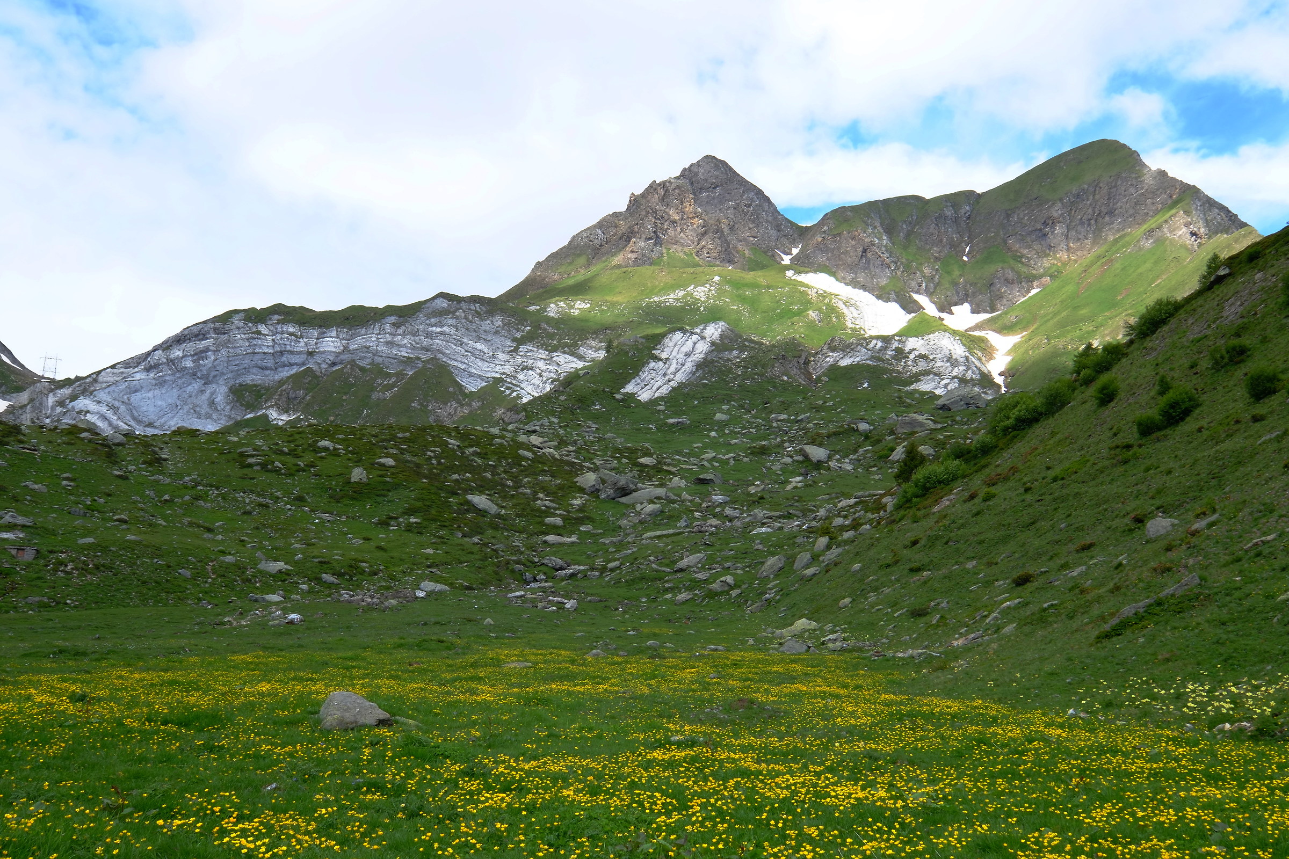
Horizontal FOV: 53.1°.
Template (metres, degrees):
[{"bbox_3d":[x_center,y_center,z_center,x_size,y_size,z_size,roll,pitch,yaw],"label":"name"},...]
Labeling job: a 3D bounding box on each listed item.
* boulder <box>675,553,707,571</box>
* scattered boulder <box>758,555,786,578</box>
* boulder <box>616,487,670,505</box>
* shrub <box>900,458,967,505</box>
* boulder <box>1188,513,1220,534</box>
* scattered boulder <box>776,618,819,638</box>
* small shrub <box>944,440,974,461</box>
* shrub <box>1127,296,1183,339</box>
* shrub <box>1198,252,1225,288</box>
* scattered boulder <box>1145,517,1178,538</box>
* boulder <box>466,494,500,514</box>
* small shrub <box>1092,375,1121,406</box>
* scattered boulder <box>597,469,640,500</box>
[{"bbox_3d":[2.845,8.221,80.000,1.861,1.069,1.500,2,-7,0],"label":"boulder"},{"bbox_3d":[7.709,8.291,78.000,1.706,1.341,1.450,-1,-7,6],"label":"scattered boulder"},{"bbox_3d":[-0.143,6.341,122.000,5.147,1.540,3.603,0,-7,0],"label":"boulder"},{"bbox_3d":[20.630,3.739,92.000,4.816,3.142,3.371,-2,-7,13],"label":"shrub"},{"bbox_3d":[16.062,2.704,37.000,0.861,0.546,0.694,2,-7,0],"label":"boulder"},{"bbox_3d":[6.771,8.775,57.000,1.781,0.802,1.437,2,-7,0],"label":"scattered boulder"},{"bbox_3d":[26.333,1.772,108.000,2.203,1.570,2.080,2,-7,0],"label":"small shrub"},{"bbox_3d":[38.791,-8.501,98.000,3.860,2.991,3.646,2,-7,0],"label":"shrub"},{"bbox_3d":[40.469,-11.362,92.000,1.941,2.589,1.844,-3,-8,24],"label":"shrub"},{"bbox_3d":[15.666,2.972,39.000,0.935,0.576,0.754,2,-7,0],"label":"scattered boulder"},{"bbox_3d":[-13.543,6.289,108.000,2.869,1.524,2.152,1,-7,-7],"label":"boulder"},{"bbox_3d":[25.793,-2.195,72.000,1.575,1.801,1.496,-3,-8,20],"label":"small shrub"},{"bbox_3d":[-2.510,5.367,126.000,4.135,3.053,3.514,0,-7,-1],"label":"scattered boulder"}]

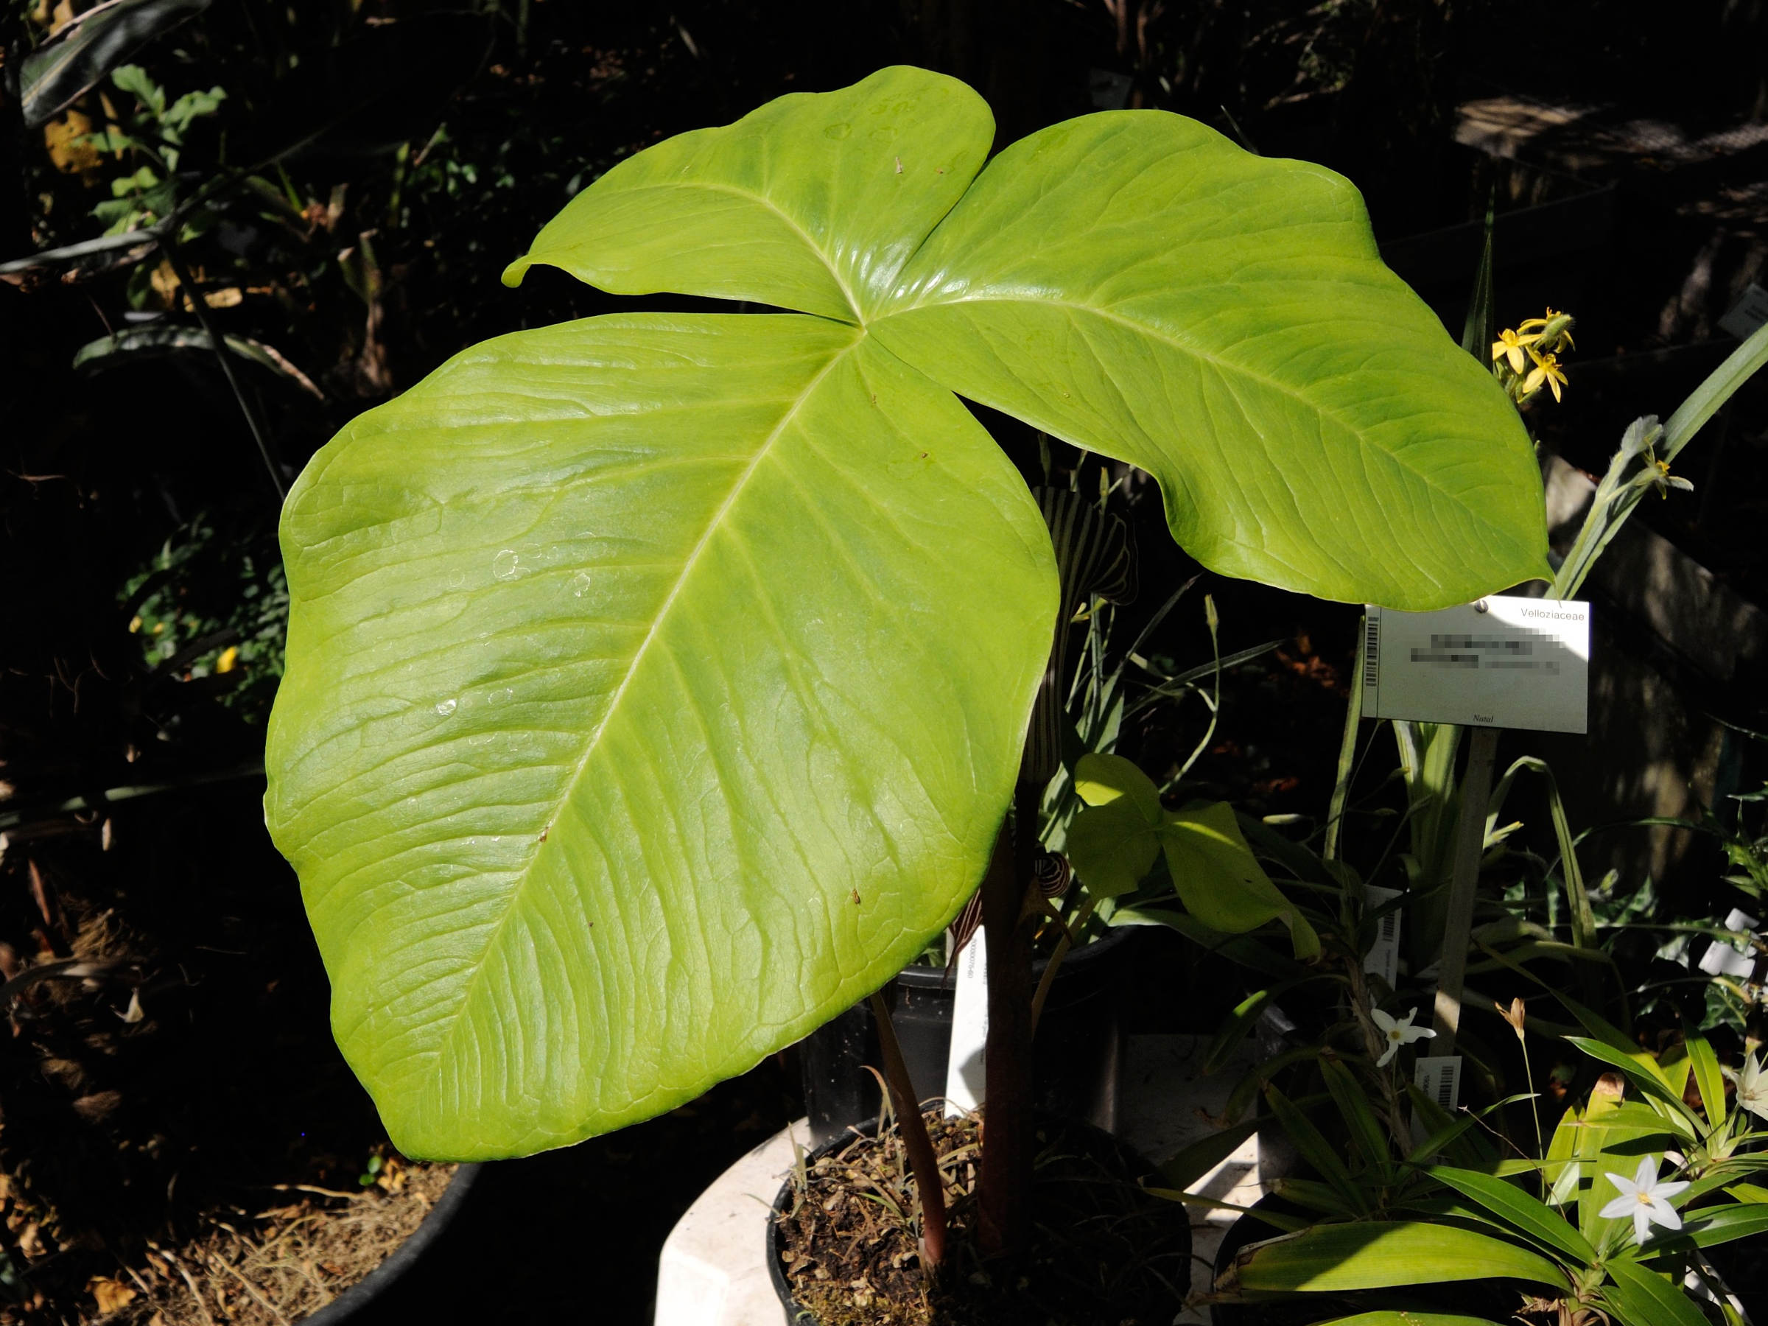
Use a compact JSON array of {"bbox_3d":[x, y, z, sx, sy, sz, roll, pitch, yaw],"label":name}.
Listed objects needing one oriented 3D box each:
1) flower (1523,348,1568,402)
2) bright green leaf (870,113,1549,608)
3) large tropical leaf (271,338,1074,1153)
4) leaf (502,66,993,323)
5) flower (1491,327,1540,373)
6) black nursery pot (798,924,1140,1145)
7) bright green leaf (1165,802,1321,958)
[{"bbox_3d":[0.359,-0.156,0.775,0.027,0.030,0.015,0,-14,3],"label":"flower"},{"bbox_3d":[0.116,-0.108,0.450,0.216,0.045,0.167,24,66,16],"label":"bright green leaf"},{"bbox_3d":[-0.067,0.006,0.406,0.227,0.275,0.045,27,-20,-2],"label":"large tropical leaf"},{"bbox_3d":[-0.047,-0.177,0.525,0.176,0.045,0.125,17,65,34],"label":"leaf"},{"bbox_3d":[0.345,-0.171,0.780,0.028,0.027,0.015,6,-16,20],"label":"flower"},{"bbox_3d":[0.047,0.204,0.787,0.184,0.172,0.184,-1,18,0],"label":"black nursery pot"},{"bbox_3d":[0.152,0.091,0.605,0.096,0.024,0.056,41,63,11],"label":"bright green leaf"}]

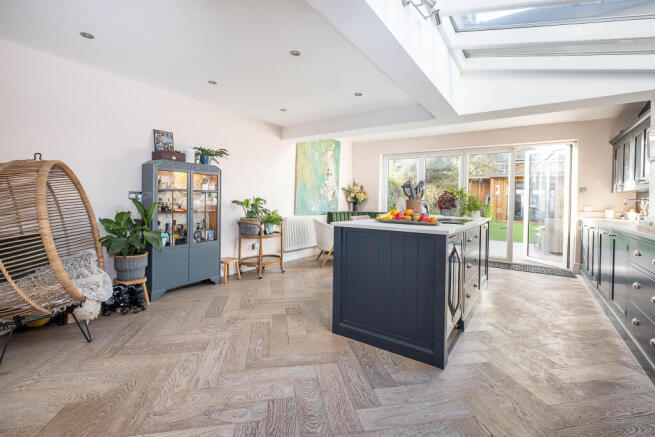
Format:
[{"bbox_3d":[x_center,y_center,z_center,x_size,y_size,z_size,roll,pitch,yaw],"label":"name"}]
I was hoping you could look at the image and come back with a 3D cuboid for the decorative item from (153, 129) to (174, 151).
[{"bbox_3d":[-1.910,-0.906,3.212,0.030,0.280,0.220,-12,-6,36],"label":"decorative item"}]

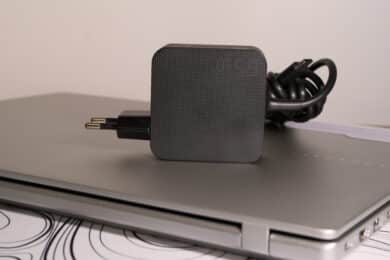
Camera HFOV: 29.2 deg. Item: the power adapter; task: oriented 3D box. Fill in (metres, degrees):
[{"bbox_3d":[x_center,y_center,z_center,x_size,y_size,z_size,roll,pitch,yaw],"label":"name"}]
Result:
[{"bbox_3d":[0.015,-0.025,0.528,0.170,0.075,0.092,2,12,3],"label":"power adapter"}]

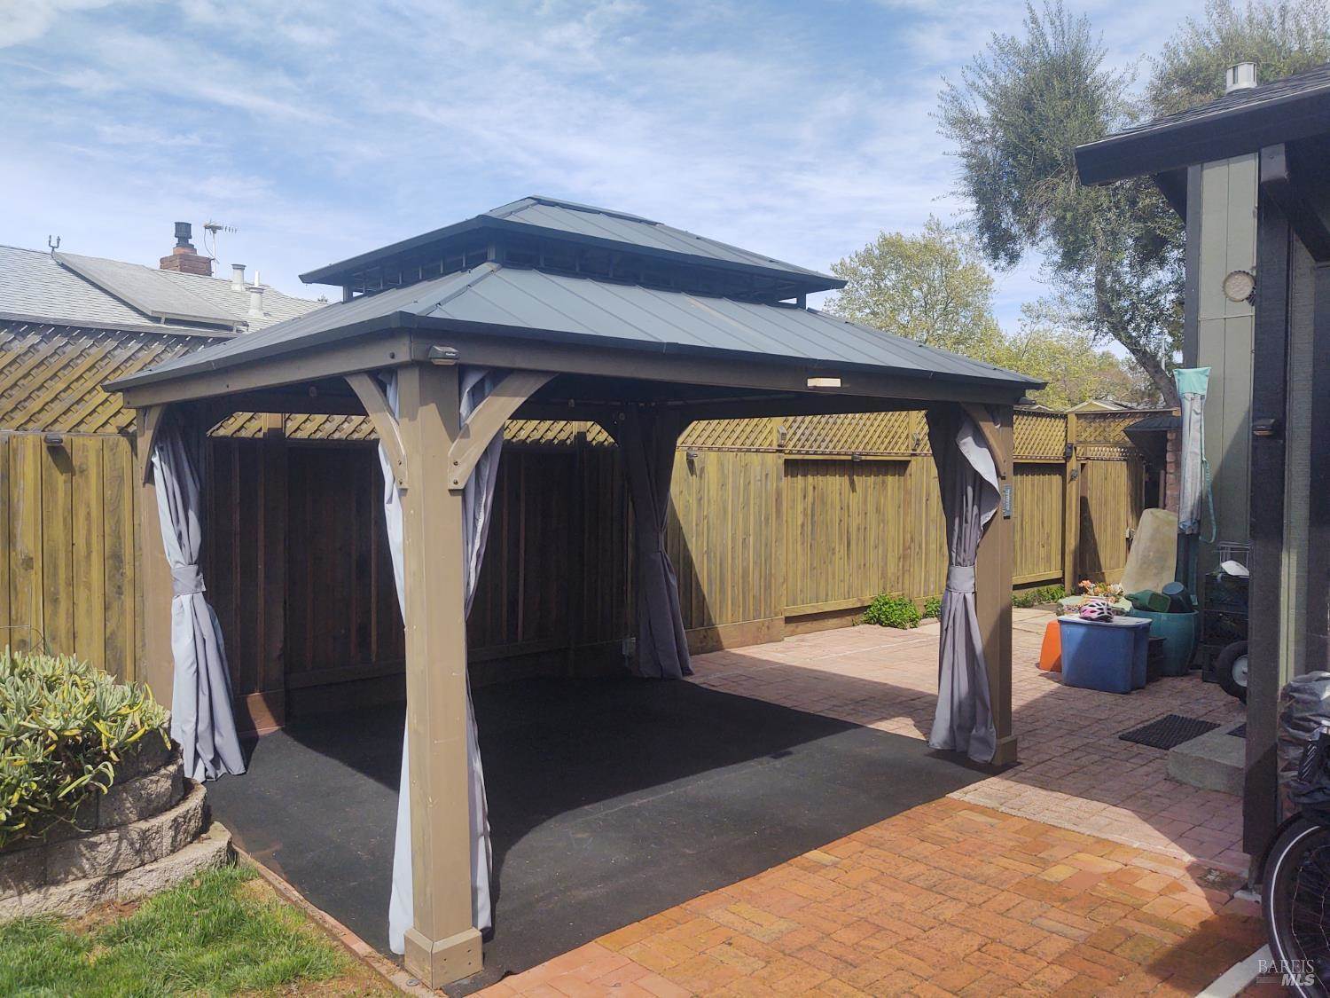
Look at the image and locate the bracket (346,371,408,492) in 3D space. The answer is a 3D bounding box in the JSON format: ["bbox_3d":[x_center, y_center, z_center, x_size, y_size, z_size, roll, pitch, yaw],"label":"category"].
[{"bbox_3d":[-0.952,-0.235,3.467,0.037,0.392,0.430,-3,3,-42],"label":"bracket"}]

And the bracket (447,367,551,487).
[{"bbox_3d":[-0.543,-0.243,3.475,0.440,0.392,0.037,-3,3,-42],"label":"bracket"}]

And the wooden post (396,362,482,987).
[{"bbox_3d":[-0.752,0.554,3.403,0.182,2.012,0.182,-3,3,-42],"label":"wooden post"}]

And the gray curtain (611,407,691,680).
[{"bbox_3d":[-0.099,0.325,7.685,0.340,1.930,0.340,-3,3,-42],"label":"gray curtain"}]

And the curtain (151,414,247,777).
[{"bbox_3d":[-2.475,0.493,5.518,0.340,1.930,0.310,-3,3,-42],"label":"curtain"}]

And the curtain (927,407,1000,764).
[{"bbox_3d":[1.643,0.453,5.784,0.250,1.980,0.360,-3,3,-42],"label":"curtain"}]

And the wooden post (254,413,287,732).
[{"bbox_3d":[-2.464,0.393,6.534,0.130,2.150,0.120,-3,3,-42],"label":"wooden post"}]

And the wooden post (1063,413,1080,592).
[{"bbox_3d":[5.281,0.004,13.441,0.140,2.320,0.140,-3,3,-42],"label":"wooden post"}]

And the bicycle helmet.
[{"bbox_3d":[3.178,0.823,7.645,0.190,0.150,0.250,-2,2,-20],"label":"bicycle helmet"}]

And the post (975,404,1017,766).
[{"bbox_3d":[1.817,0.457,5.739,0.182,1.995,0.182,-3,3,-42],"label":"post"}]

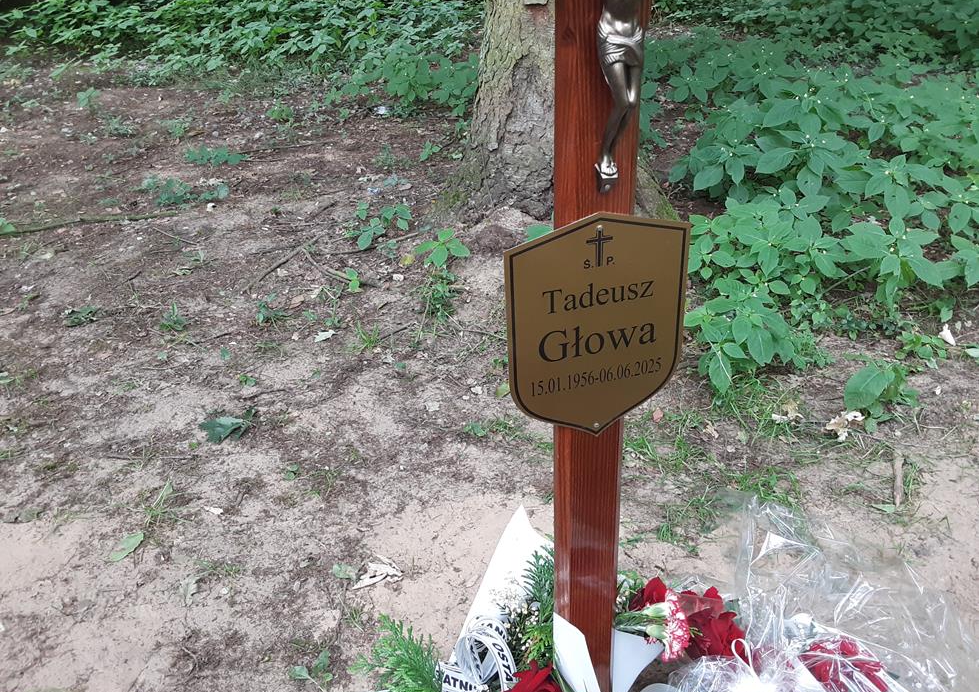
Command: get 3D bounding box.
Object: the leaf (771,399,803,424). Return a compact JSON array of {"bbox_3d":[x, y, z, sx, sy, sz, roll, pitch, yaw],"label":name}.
[{"bbox_3d":[0.821,0.181,2.186,0.062,0.032,0.085,24,39,38],"label":"leaf"}]

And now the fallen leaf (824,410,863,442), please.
[{"bbox_3d":[0.945,0.212,2.114,0.115,0.038,0.070,-28,38,-37],"label":"fallen leaf"}]

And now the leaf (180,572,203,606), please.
[{"bbox_3d":[-0.640,0.526,1.710,0.040,0.018,0.090,-18,33,-26],"label":"leaf"}]

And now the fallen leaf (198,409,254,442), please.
[{"bbox_3d":[-0.739,0.227,2.234,0.145,0.032,0.110,-12,31,-16],"label":"fallen leaf"}]

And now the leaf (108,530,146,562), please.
[{"bbox_3d":[-0.839,0.465,1.839,0.046,0.015,0.095,4,30,11],"label":"leaf"}]

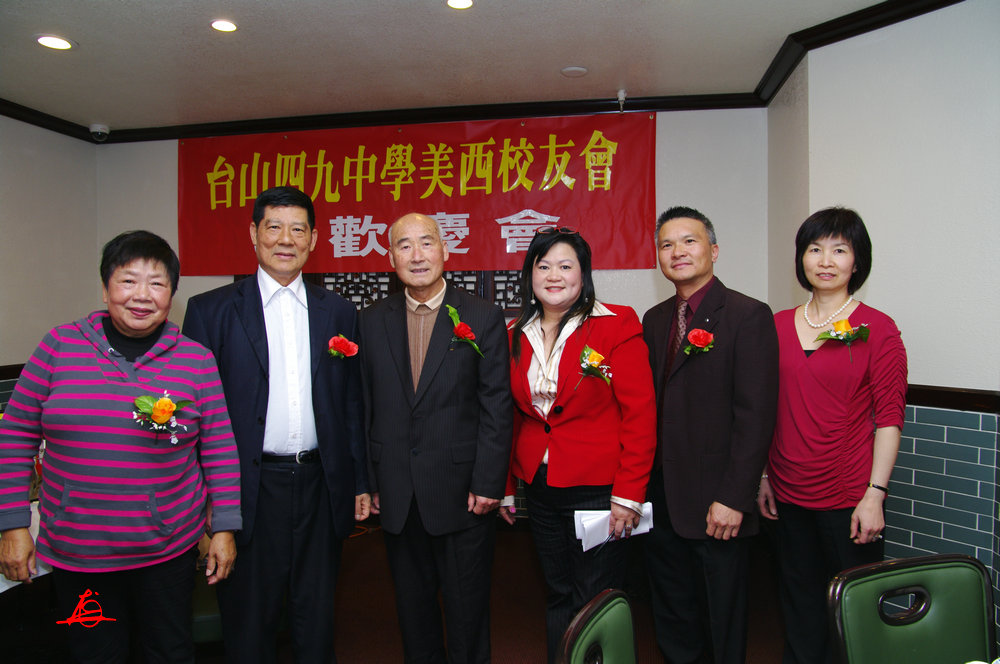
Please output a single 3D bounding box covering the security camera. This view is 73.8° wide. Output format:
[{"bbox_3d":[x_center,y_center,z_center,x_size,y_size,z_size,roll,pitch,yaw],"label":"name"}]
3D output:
[{"bbox_3d":[-2.566,-1.272,4.273,0.117,0.092,0.117,-1,2,-27],"label":"security camera"}]

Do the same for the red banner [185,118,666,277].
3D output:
[{"bbox_3d":[-0.599,-0.808,4.086,3.050,0.907,0.020,0,2,10],"label":"red banner"}]

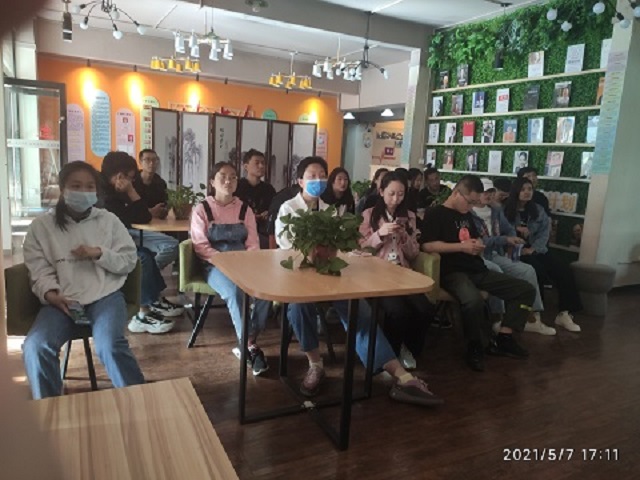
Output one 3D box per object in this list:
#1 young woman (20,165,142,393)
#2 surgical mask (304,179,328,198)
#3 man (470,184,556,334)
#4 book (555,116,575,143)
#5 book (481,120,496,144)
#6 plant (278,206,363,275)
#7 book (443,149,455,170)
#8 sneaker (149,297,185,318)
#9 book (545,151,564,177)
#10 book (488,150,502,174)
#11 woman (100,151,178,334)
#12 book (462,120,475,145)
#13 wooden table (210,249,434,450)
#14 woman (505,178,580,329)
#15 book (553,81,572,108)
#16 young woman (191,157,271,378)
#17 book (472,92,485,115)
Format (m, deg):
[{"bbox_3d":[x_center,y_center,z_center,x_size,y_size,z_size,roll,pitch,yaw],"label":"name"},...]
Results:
[{"bbox_3d":[-1.082,0.229,2.213,0.570,1.180,0.830,0,10,-23],"label":"young woman"},{"bbox_3d":[-0.019,-0.321,3.000,0.145,0.110,0.080,1,10,-14],"label":"surgical mask"},{"bbox_3d":[1.608,0.099,4.002,0.560,1.190,0.820,-5,13,-43],"label":"man"},{"bbox_3d":[2.719,-1.210,5.309,0.022,0.285,0.202,-2,11,-30],"label":"book"},{"bbox_3d":[2.102,-1.346,5.985,0.030,0.265,0.190,-2,11,-29],"label":"book"},{"bbox_3d":[0.016,-0.017,2.441,0.380,0.280,0.360,4,9,0],"label":"plant"},{"bbox_3d":[1.837,-1.141,6.858,0.025,0.260,0.185,8,6,-31],"label":"book"},{"bbox_3d":[-1.187,0.517,3.764,0.300,0.130,0.115,5,9,10],"label":"sneaker"},{"bbox_3d":[2.546,-0.822,5.216,0.030,0.262,0.190,-2,11,-29],"label":"book"},{"bbox_3d":[2.156,-0.957,5.911,0.030,0.262,0.192,-2,11,-29],"label":"book"},{"bbox_3d":[-1.335,-0.019,3.500,0.700,1.230,0.500,2,10,-9],"label":"woman"},{"bbox_3d":[2.021,-1.458,6.519,0.025,0.285,0.195,8,6,-31],"label":"book"},{"bbox_3d":[-0.033,0.498,2.410,0.920,0.741,0.920,-1,10,-27],"label":"wooden table"},{"bbox_3d":[1.908,0.096,4.169,0.500,1.220,0.750,0,10,-22],"label":"woman"},{"bbox_3d":[2.694,-1.605,5.330,0.022,0.279,0.199,-2,11,-30],"label":"book"},{"bbox_3d":[-0.554,0.126,3.035,0.500,1.205,0.770,0,10,-22],"label":"young woman"},{"bbox_3d":[2.102,-1.804,6.352,0.022,0.284,0.199,-2,11,-30],"label":"book"}]

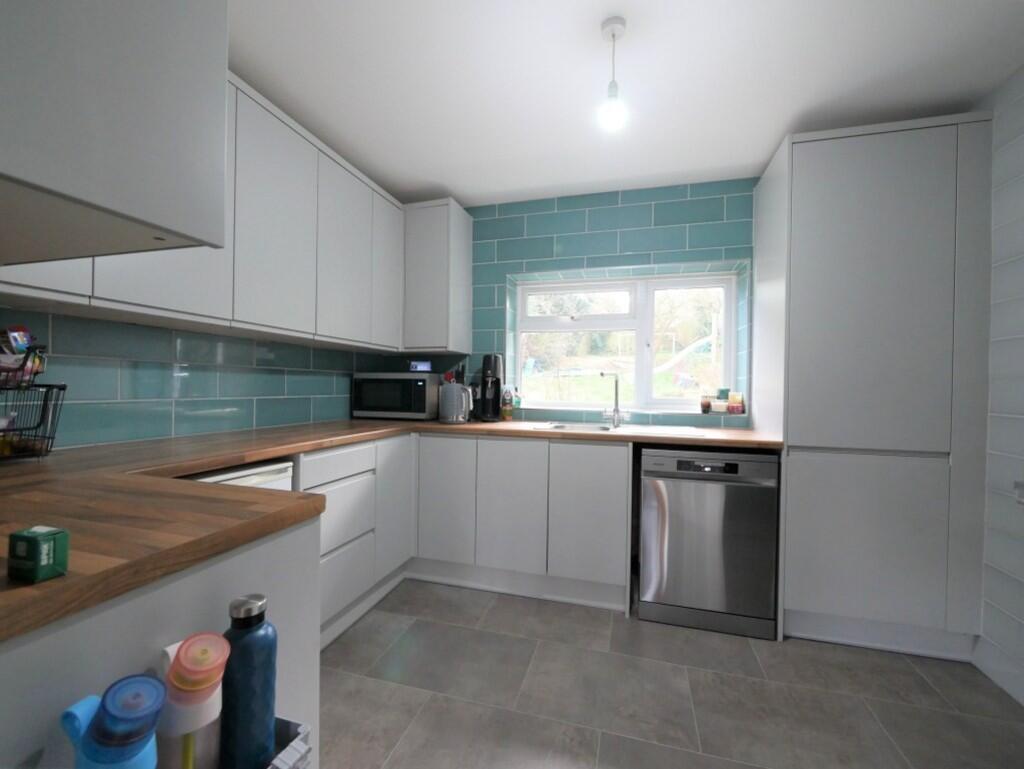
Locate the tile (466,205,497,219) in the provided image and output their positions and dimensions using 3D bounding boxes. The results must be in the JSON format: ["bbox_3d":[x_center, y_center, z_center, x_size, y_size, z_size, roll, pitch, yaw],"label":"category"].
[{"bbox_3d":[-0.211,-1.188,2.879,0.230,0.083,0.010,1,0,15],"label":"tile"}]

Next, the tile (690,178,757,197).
[{"bbox_3d":[1.243,-1.161,2.462,0.357,0.091,0.010,1,0,15],"label":"tile"}]

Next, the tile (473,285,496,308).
[{"bbox_3d":[-0.199,-0.598,2.846,0.187,0.150,0.010,1,0,15],"label":"tile"}]

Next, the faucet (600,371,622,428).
[{"bbox_3d":[0.583,0.090,2.436,0.175,0.318,0.050,0,1,-45],"label":"faucet"}]

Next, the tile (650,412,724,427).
[{"bbox_3d":[1.050,0.219,2.506,0.399,0.069,0.010,1,1,15],"label":"tile"}]

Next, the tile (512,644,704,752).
[{"bbox_3d":[0.363,1.166,1.590,0.610,0.010,0.420,1,0,15],"label":"tile"}]

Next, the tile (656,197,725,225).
[{"bbox_3d":[1.067,-1.040,2.508,0.400,0.150,0.010,1,0,15],"label":"tile"}]

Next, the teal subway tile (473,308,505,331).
[{"bbox_3d":[-0.164,-0.449,2.831,0.258,0.148,0.010,1,1,15],"label":"teal subway tile"}]

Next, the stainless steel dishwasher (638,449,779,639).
[{"bbox_3d":[1.004,0.748,2.258,0.598,0.846,0.590,1,0,15],"label":"stainless steel dishwasher"}]

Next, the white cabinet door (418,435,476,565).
[{"bbox_3d":[-0.360,0.651,2.340,0.348,0.697,0.020,1,1,15],"label":"white cabinet door"}]

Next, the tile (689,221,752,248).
[{"bbox_3d":[1.248,-0.893,2.489,0.351,0.151,0.010,1,0,15],"label":"tile"}]

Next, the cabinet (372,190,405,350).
[{"bbox_3d":[-0.739,-0.645,2.418,0.020,0.836,0.283,1,1,15],"label":"cabinet"}]

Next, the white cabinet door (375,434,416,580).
[{"bbox_3d":[-0.636,0.641,2.215,0.020,0.710,0.346,1,0,15],"label":"white cabinet door"}]

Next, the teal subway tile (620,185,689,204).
[{"bbox_3d":[0.874,-1.166,2.561,0.400,0.091,0.010,1,0,15],"label":"teal subway tile"}]

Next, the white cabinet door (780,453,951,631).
[{"bbox_3d":[1.539,0.663,1.819,0.597,0.720,0.020,1,0,15],"label":"white cabinet door"}]

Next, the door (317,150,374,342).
[{"bbox_3d":[-0.888,-0.693,2.223,0.020,0.895,0.450,1,0,15],"label":"door"}]

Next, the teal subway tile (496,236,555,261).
[{"bbox_3d":[0.093,-0.910,2.798,0.402,0.151,0.010,1,0,15],"label":"teal subway tile"}]

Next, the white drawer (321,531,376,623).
[{"bbox_3d":[-0.953,0.841,1.852,0.460,0.270,0.482,1,0,15],"label":"white drawer"}]

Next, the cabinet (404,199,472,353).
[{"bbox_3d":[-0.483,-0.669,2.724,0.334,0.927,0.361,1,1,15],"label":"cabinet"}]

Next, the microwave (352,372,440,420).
[{"bbox_3d":[-0.754,0.081,2.814,0.487,0.294,0.360,1,0,7],"label":"microwave"}]

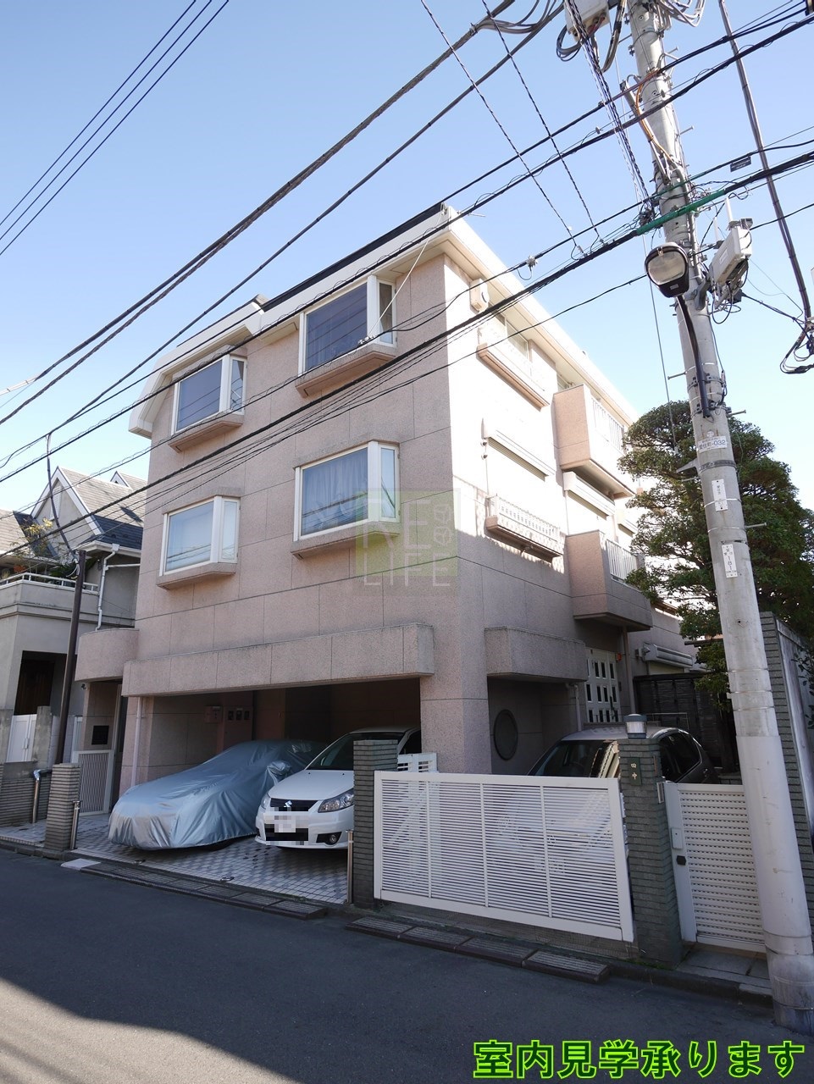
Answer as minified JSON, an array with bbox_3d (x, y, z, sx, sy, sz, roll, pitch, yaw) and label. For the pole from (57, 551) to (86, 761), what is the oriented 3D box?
[{"bbox_3d":[-6.189,2.574,11.428,0.140,4.950,0.140,-13,-19,35],"label":"pole"}]

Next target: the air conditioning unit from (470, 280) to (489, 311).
[{"bbox_3d":[1.145,-3.822,9.855,0.210,0.460,0.300,-13,-19,35],"label":"air conditioning unit"}]

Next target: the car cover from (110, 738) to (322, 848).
[{"bbox_3d":[-2.549,4.054,10.479,1.740,1.350,4.500,-12,-19,33],"label":"car cover"}]

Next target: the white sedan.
[{"bbox_3d":[-0.298,3.663,9.592,1.730,1.545,4.400,-11,-18,31],"label":"white sedan"}]

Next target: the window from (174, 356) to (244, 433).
[{"bbox_3d":[-3.901,-2.748,12.176,1.930,1.177,0.360,-13,-19,35],"label":"window"}]

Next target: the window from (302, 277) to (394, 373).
[{"bbox_3d":[-1.044,-3.392,10.110,1.930,1.160,0.360,-13,-19,35],"label":"window"}]

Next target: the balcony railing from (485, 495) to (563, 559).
[{"bbox_3d":[1.859,-0.210,9.709,0.220,0.470,2.200,-13,-19,35],"label":"balcony railing"}]

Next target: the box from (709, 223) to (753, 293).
[{"bbox_3d":[2.700,-2.388,5.250,0.170,0.320,0.420,0,-16,-4],"label":"box"}]

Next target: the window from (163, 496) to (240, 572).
[{"bbox_3d":[-3.821,-0.057,11.396,1.930,1.197,0.360,-13,-19,35],"label":"window"}]

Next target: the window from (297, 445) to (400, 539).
[{"bbox_3d":[-0.964,-0.664,9.201,1.950,1.200,0.330,-13,-20,35],"label":"window"}]

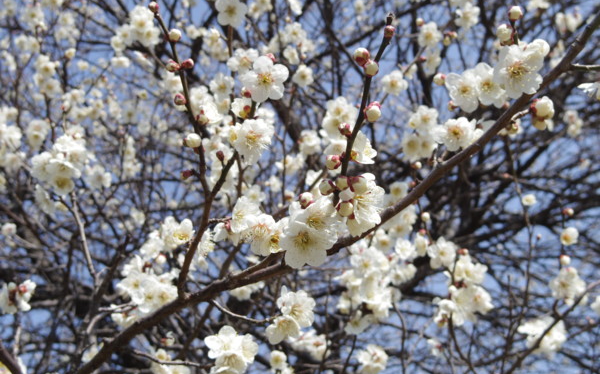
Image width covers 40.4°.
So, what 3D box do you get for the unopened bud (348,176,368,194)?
[{"bbox_3d":[0.027,-0.001,0.375,0.008,0.009,0.008,-45,-40,0],"label":"unopened bud"}]

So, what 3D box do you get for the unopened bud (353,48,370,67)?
[{"bbox_3d":[0.029,-0.061,0.385,0.007,0.009,0.007,-18,12,0],"label":"unopened bud"}]

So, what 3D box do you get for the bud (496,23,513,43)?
[{"bbox_3d":[0.103,-0.078,0.410,0.008,0.009,0.008,-29,21,0],"label":"bud"}]

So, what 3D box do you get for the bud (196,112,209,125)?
[{"bbox_3d":[-0.051,-0.036,0.425,0.006,0.006,0.007,-22,-58,0],"label":"bud"}]

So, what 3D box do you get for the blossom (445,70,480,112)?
[{"bbox_3d":[0.103,-0.060,0.510,0.024,0.026,0.013,-4,8,9],"label":"blossom"}]

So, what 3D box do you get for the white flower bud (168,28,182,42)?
[{"bbox_3d":[-0.066,-0.081,0.435,0.007,0.007,0.007,36,-65,0],"label":"white flower bud"}]

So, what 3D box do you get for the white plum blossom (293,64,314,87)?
[{"bbox_3d":[0.004,-0.119,0.870,0.023,0.023,0.012,0,9,0],"label":"white plum blossom"}]

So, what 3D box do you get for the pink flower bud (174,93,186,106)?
[{"bbox_3d":[-0.065,-0.047,0.440,0.007,0.007,0.007,23,0,-40],"label":"pink flower bud"}]

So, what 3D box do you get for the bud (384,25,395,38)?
[{"bbox_3d":[0.043,-0.074,0.390,0.005,0.006,0.005,9,18,0],"label":"bud"}]

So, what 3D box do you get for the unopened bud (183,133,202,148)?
[{"bbox_3d":[-0.058,-0.025,0.440,0.009,0.009,0.009,-45,-45,0],"label":"unopened bud"}]

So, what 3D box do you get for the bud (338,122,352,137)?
[{"bbox_3d":[0.023,-0.029,0.405,0.006,0.006,0.008,-34,-66,0],"label":"bud"}]

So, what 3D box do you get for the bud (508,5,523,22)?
[{"bbox_3d":[0.110,-0.088,0.415,0.007,0.008,0.007,3,15,0],"label":"bud"}]

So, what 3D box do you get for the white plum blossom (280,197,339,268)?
[{"bbox_3d":[0.004,0.021,0.375,0.027,0.031,0.018,3,8,-9],"label":"white plum blossom"}]

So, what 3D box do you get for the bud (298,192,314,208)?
[{"bbox_3d":[0.003,0.006,0.385,0.007,0.008,0.007,6,12,0],"label":"bud"}]

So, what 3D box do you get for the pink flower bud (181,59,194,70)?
[{"bbox_3d":[-0.060,-0.066,0.440,0.007,0.006,0.006,-28,0,12],"label":"pink flower bud"}]

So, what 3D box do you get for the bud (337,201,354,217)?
[{"bbox_3d":[0.021,0.010,0.372,0.007,0.007,0.008,-9,0,-39],"label":"bud"}]

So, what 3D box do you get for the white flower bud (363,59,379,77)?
[{"bbox_3d":[0.034,-0.057,0.390,0.007,0.007,0.008,8,-50,0],"label":"white flower bud"}]

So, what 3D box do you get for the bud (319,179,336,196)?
[{"bbox_3d":[0.013,0.000,0.400,0.009,0.008,0.008,-7,0,-30],"label":"bud"}]

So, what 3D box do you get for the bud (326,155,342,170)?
[{"bbox_3d":[0.017,-0.012,0.400,0.008,0.007,0.007,-17,0,-33],"label":"bud"}]

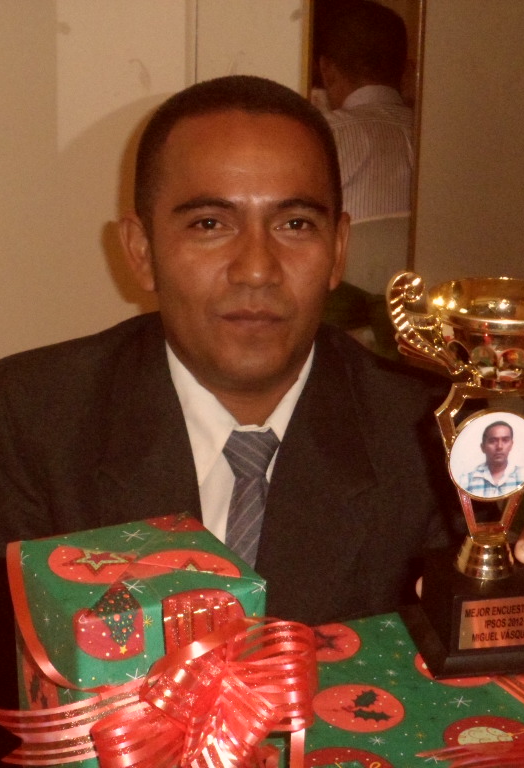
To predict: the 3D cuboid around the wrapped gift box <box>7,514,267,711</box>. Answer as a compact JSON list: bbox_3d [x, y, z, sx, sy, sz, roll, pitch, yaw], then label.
[{"bbox_3d":[-0.063,0.168,0.758,0.101,0.170,0.089,-8,22,-23],"label":"wrapped gift box"}]

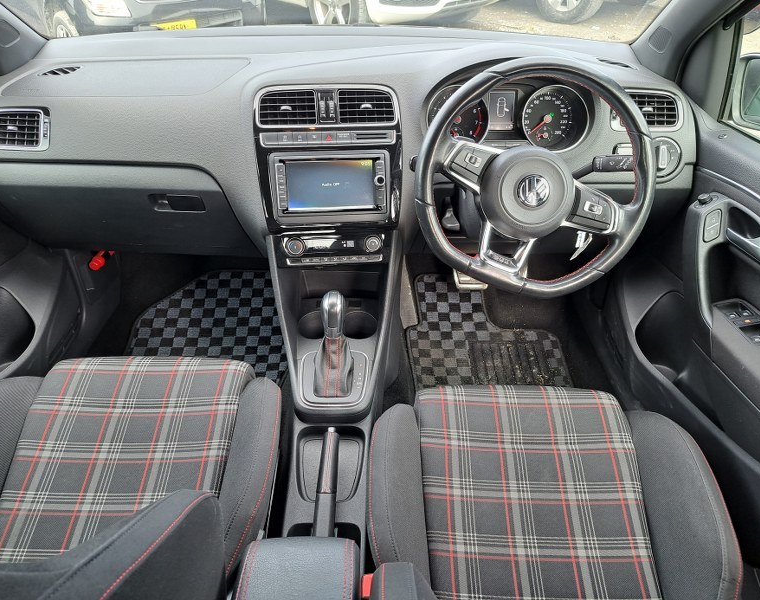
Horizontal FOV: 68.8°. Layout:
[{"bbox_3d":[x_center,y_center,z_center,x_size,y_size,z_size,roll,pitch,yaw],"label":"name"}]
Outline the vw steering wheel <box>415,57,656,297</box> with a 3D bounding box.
[{"bbox_3d":[0.240,-0.188,0.878,0.370,0.360,0.085,21,13,-5],"label":"vw steering wheel"}]

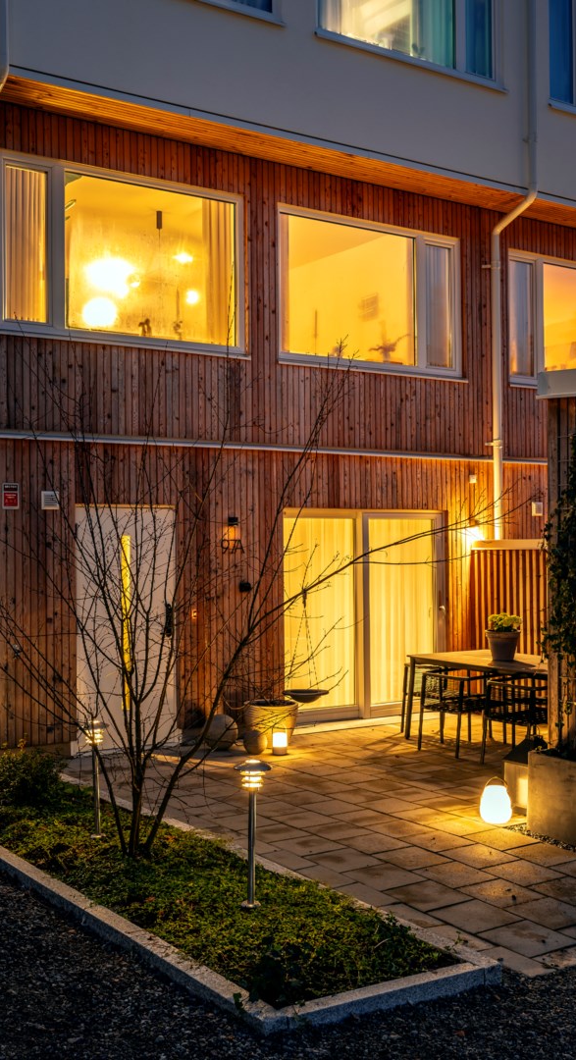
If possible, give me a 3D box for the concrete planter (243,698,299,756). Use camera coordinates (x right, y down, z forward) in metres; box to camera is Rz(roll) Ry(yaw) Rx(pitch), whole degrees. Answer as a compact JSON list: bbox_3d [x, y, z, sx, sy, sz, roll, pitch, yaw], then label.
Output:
[{"bbox_3d":[-0.144,1.681,9.900,0.468,0.375,0.468,0,-1,0],"label":"concrete planter"}]

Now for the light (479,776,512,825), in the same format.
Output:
[{"bbox_3d":[1.331,1.722,7.330,0.208,0.288,0.208,0,-1,0],"label":"light"}]

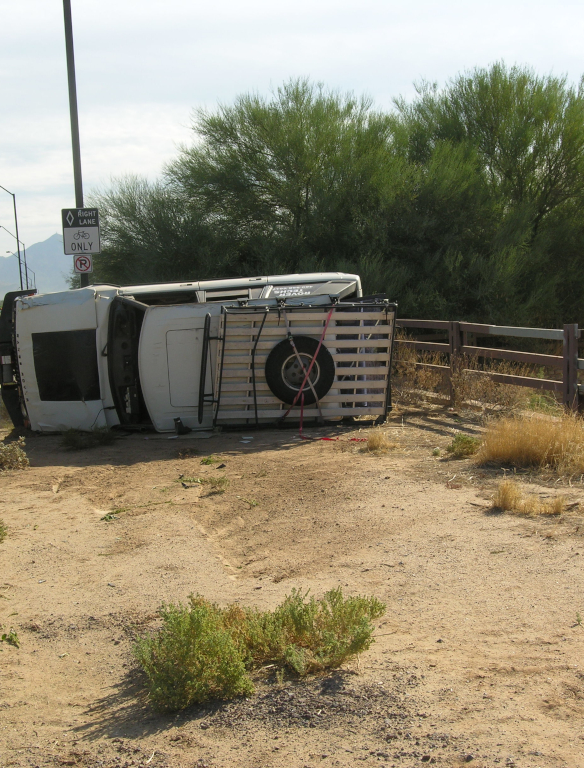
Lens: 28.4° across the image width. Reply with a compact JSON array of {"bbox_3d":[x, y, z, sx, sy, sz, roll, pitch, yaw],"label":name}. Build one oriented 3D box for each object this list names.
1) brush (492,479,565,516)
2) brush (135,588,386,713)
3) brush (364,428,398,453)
[{"bbox_3d":[1.631,0.754,7.898,0.480,0.220,0.320,-3,4,0],"label":"brush"},{"bbox_3d":[-0.091,1.006,4.668,0.970,0.350,0.650,-3,4,0],"label":"brush"},{"bbox_3d":[0.901,0.534,11.421,0.330,0.200,0.270,-3,4,0],"label":"brush"}]

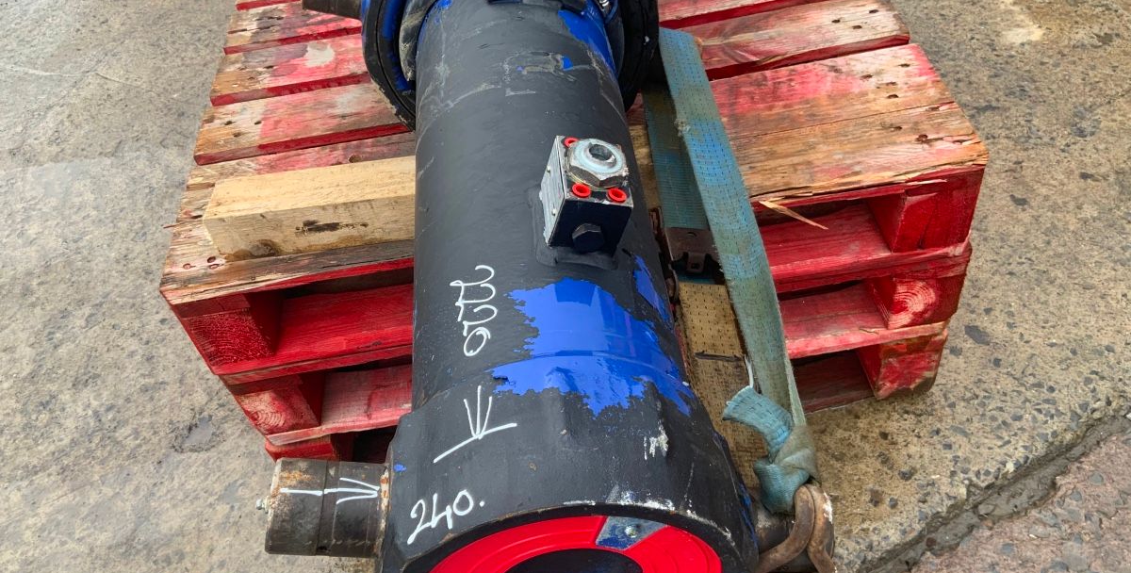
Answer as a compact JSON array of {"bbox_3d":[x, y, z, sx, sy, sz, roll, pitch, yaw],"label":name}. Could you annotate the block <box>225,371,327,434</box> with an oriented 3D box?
[{"bbox_3d":[-0.406,0.132,1.357,0.090,0.114,0.100,-9,47,2],"label":"block"}]

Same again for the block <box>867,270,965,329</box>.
[{"bbox_3d":[0.485,-0.021,1.328,0.094,0.112,0.103,-9,47,2],"label":"block"}]

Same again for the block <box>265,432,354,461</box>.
[{"bbox_3d":[-0.388,0.240,1.456,0.096,0.122,0.102,-9,47,2],"label":"block"}]

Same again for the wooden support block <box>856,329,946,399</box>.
[{"bbox_3d":[0.504,0.085,1.435,0.093,0.139,0.104,-9,47,2],"label":"wooden support block"}]

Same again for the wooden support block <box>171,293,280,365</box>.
[{"bbox_3d":[-0.434,0.022,1.238,0.091,0.117,0.102,-9,47,2],"label":"wooden support block"}]

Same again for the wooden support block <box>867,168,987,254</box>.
[{"bbox_3d":[0.457,-0.127,1.212,0.098,0.116,0.103,-9,47,2],"label":"wooden support block"}]

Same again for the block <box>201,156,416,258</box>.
[{"bbox_3d":[-0.149,-0.110,1.141,0.550,0.070,0.070,-7,47,4],"label":"block"}]

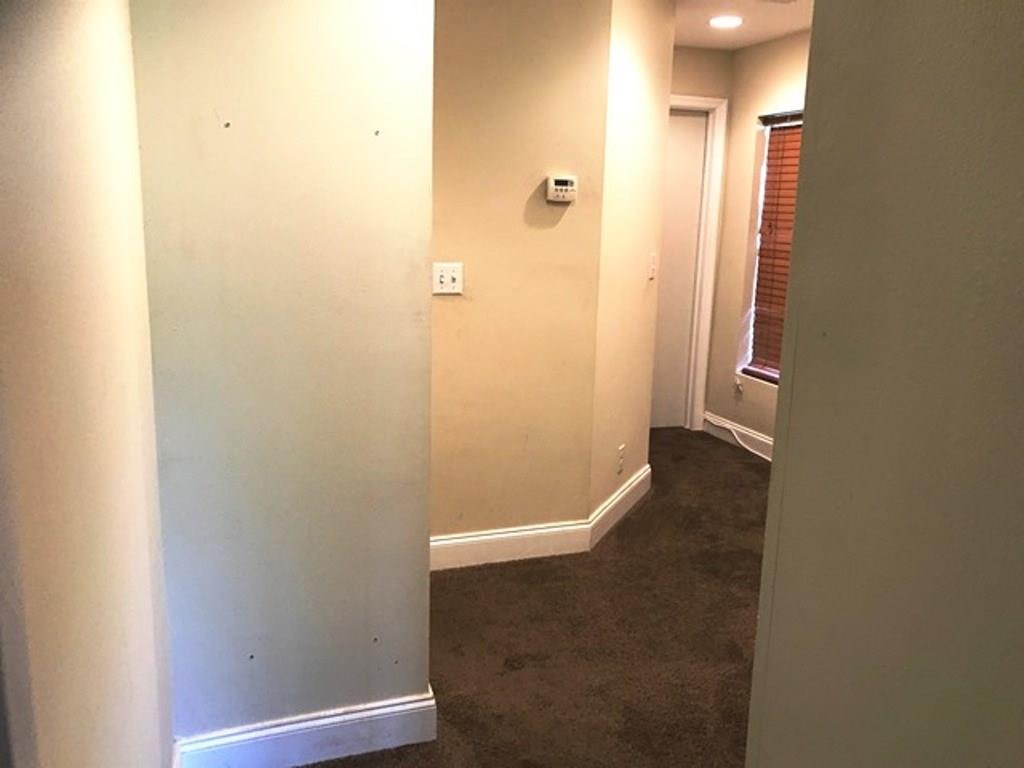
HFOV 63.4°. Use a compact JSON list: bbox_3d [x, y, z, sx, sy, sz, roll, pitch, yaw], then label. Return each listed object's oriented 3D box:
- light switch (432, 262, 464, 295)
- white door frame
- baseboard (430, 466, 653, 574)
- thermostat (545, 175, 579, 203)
[{"bbox_3d":[-0.234,-0.389,3.065,0.117,0.117,0.016,-3,12,-20],"label":"light switch"},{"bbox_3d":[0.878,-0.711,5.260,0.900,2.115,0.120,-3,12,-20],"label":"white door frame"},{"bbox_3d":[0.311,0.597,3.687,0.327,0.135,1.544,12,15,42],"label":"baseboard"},{"bbox_3d":[0.201,-0.740,3.145,0.115,0.090,0.032,-3,12,-20],"label":"thermostat"}]

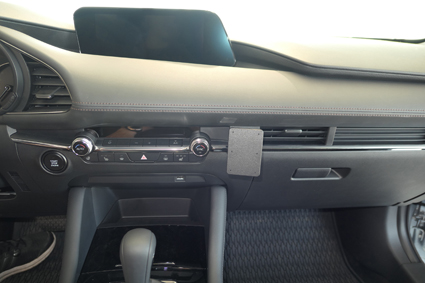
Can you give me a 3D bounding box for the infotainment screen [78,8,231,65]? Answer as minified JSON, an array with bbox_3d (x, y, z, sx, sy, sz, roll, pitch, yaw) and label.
[{"bbox_3d":[-0.107,-0.197,0.541,0.306,0.103,0.025,3,20,5],"label":"infotainment screen"}]

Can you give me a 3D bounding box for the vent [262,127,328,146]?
[{"bbox_3d":[0.128,-0.012,0.464,0.116,0.036,0.030,0,28,0],"label":"vent"}]

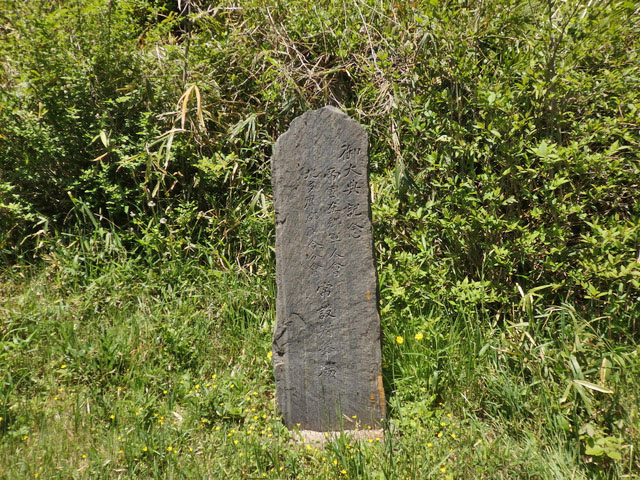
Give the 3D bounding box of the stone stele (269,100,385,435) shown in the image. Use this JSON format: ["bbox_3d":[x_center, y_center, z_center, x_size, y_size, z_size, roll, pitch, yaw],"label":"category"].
[{"bbox_3d":[0.041,0.138,2.400,0.455,1.380,0.120,-1,6,2],"label":"stone stele"}]

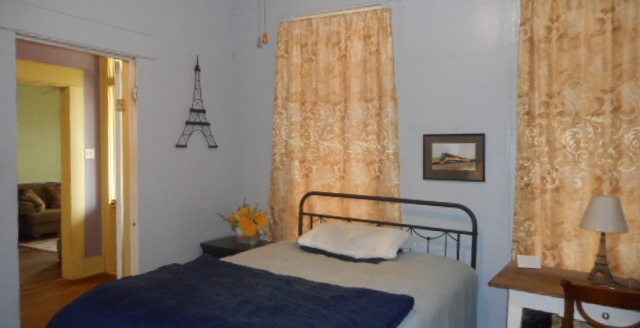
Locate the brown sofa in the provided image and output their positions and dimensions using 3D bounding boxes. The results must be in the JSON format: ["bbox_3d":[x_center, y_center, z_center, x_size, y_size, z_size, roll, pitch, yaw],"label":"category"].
[{"bbox_3d":[-4.253,0.702,7.966,0.920,0.850,2.000,2,3,33],"label":"brown sofa"}]

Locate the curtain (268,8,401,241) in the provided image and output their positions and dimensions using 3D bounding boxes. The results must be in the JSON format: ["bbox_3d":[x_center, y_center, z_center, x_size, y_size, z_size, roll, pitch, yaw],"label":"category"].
[{"bbox_3d":[0.087,-0.134,3.633,1.175,2.064,0.100,2,3,28],"label":"curtain"}]

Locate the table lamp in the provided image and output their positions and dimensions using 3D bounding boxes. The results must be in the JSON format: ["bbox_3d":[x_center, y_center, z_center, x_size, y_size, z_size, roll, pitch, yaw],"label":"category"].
[{"bbox_3d":[1.616,0.427,2.627,0.230,0.485,0.230,2,3,28],"label":"table lamp"}]

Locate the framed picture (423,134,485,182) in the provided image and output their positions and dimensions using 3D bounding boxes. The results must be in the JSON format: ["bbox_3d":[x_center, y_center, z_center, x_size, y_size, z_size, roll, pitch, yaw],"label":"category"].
[{"bbox_3d":[0.930,-0.044,3.228,0.425,0.330,0.030,2,3,28],"label":"framed picture"}]

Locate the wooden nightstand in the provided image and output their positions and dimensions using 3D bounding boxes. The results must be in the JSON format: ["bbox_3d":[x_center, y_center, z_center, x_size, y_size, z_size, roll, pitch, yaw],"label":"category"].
[{"bbox_3d":[-0.669,1.005,3.867,0.500,0.700,0.400,2,3,28],"label":"wooden nightstand"}]

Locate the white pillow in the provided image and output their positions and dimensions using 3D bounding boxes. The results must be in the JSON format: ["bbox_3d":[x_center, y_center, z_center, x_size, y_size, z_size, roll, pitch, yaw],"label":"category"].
[{"bbox_3d":[0.238,0.511,3.238,0.700,0.180,0.430,2,3,28],"label":"white pillow"}]

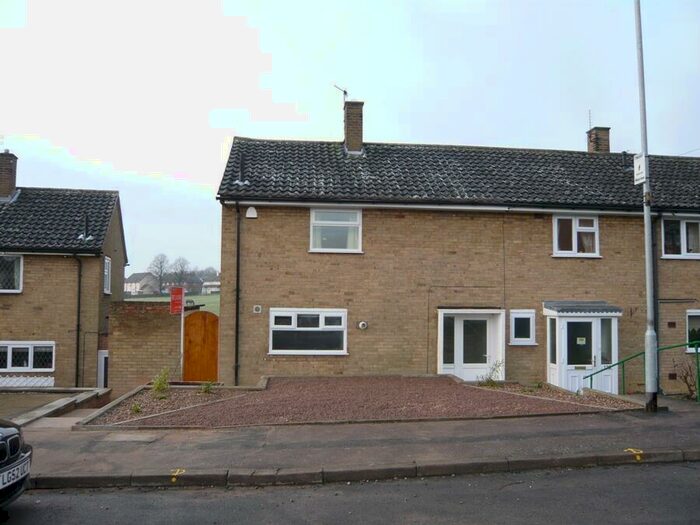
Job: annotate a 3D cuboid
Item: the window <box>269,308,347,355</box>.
[{"bbox_3d":[-0.945,1.560,12.851,1.779,1.060,0.120,1,-2,-7],"label":"window"}]

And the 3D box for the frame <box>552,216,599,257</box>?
[{"bbox_3d":[5.478,-0.626,13.723,1.176,1.001,0.120,1,-2,-7],"label":"frame"}]

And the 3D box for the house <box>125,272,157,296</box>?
[{"bbox_3d":[-67.897,6.960,185.000,6.800,7.300,13.500,2,-3,-40],"label":"house"}]

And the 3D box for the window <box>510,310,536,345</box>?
[{"bbox_3d":[4.199,1.571,13.740,0.640,0.840,0.090,1,-4,-5],"label":"window"}]

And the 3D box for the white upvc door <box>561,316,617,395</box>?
[{"bbox_3d":[5.574,2.261,13.201,1.400,1.930,0.100,1,-4,-5],"label":"white upvc door"}]

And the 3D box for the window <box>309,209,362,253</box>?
[{"bbox_3d":[-0.313,-0.725,13.015,1.198,1.014,0.120,1,-2,-7],"label":"window"}]

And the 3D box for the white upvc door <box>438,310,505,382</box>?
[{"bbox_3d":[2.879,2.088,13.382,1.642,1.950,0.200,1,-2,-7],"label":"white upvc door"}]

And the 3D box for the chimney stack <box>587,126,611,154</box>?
[{"bbox_3d":[8.261,-3.843,18.791,0.500,1.120,0.620,1,-2,-7],"label":"chimney stack"}]

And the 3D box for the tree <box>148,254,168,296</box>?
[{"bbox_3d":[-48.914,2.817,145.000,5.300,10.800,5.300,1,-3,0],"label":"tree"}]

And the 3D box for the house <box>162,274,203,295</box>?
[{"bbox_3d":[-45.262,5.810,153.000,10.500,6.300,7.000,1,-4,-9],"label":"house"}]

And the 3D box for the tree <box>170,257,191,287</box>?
[{"bbox_3d":[-52.234,3.987,175.000,6.300,11.127,6.300,1,-2,-7],"label":"tree"}]

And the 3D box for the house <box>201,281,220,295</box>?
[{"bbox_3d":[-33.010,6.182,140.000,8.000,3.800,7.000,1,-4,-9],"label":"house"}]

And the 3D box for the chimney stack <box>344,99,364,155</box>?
[{"bbox_3d":[0.124,-3.691,15.823,0.500,1.450,0.580,1,-4,-5],"label":"chimney stack"}]

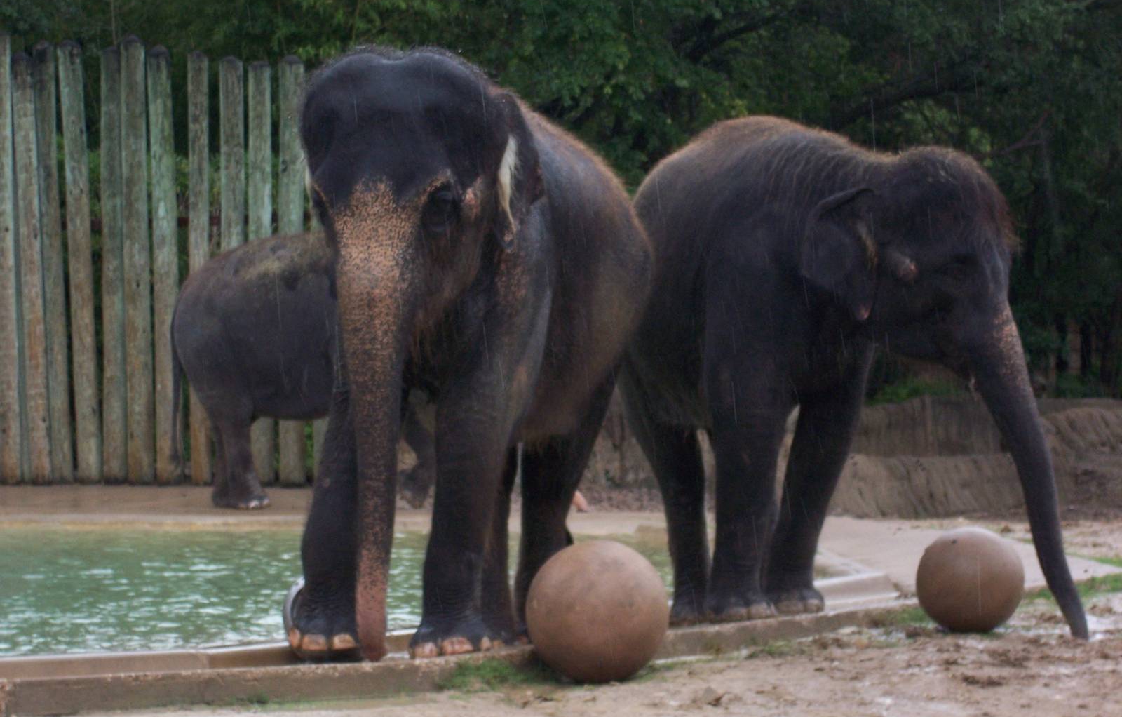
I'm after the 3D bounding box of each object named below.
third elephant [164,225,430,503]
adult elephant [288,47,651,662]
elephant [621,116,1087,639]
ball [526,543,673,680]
[{"bbox_3d":[-1.430,0.090,32.000,2.850,2.080,0.950,0,1,10],"label":"third elephant"},{"bbox_3d":[-0.280,0.000,18.500,1.100,2.520,2.800,0,1,27],"label":"adult elephant"},{"bbox_3d":[1.400,0.040,20.300,1.250,2.400,2.500,-1,1,-42],"label":"elephant"},{"bbox_3d":[0.158,1.075,18.200,0.610,0.610,0.610,0,1,0],"label":"ball"}]

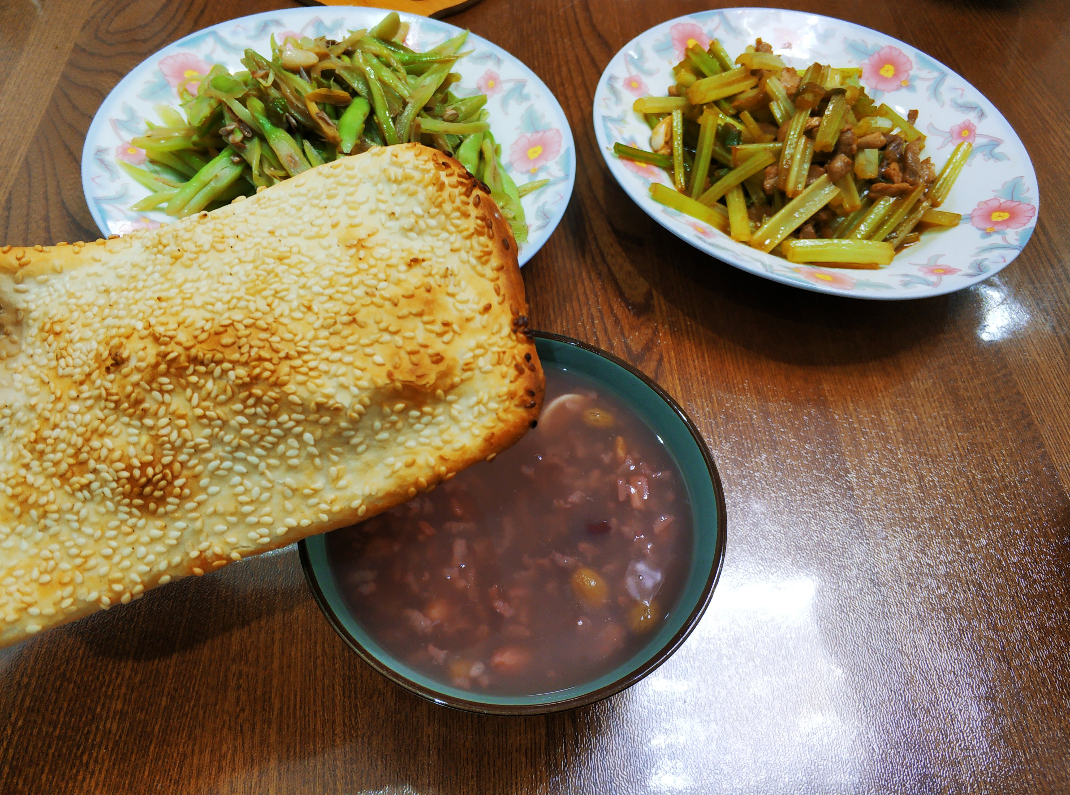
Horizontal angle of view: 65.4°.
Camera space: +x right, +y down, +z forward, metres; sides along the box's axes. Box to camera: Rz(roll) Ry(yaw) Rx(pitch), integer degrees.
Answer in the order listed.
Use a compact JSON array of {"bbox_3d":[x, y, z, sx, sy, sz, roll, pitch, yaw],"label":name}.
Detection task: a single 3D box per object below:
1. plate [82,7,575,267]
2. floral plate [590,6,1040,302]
[{"bbox_3d":[-0.089,-0.106,0.390,0.214,0.035,0.214,0,56,-7],"label":"plate"},{"bbox_3d":[0.135,-0.120,0.422,0.217,0.035,0.217,0,56,-7],"label":"floral plate"}]

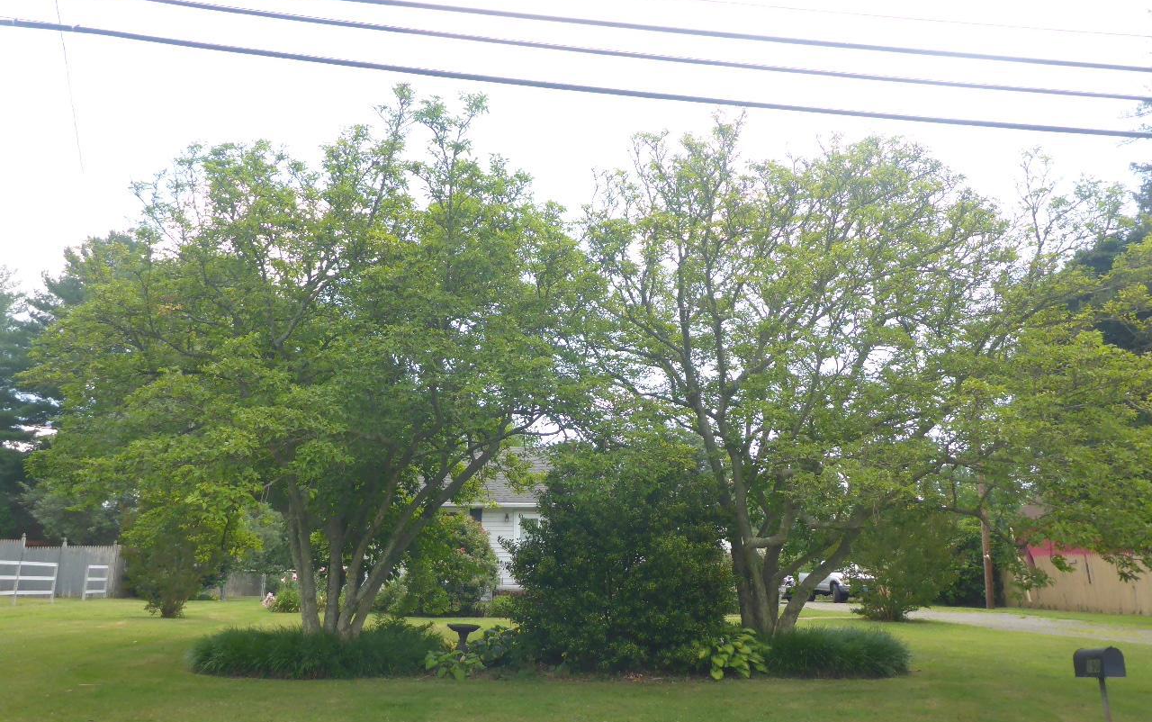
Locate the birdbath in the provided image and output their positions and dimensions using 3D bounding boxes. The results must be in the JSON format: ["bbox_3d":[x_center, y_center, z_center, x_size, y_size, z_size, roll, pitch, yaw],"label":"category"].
[{"bbox_3d":[-1.650,4.215,13.608,0.490,0.670,0.490,0,-13,0],"label":"birdbath"}]

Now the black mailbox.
[{"bbox_3d":[4.184,2.414,7.450,0.175,0.230,0.480,0,-17,3],"label":"black mailbox"}]

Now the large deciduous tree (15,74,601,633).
[{"bbox_3d":[-4.600,0.172,16.356,9.400,9.800,8.800,0,-13,0],"label":"large deciduous tree"}]

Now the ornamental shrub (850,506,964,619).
[{"bbox_3d":[8.150,5.002,23.064,2.750,2.800,2.600,0,-13,0],"label":"ornamental shrub"}]

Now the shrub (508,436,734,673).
[{"bbox_3d":[0.720,3.111,15.085,3.600,3.550,3.300,0,-13,0],"label":"shrub"}]

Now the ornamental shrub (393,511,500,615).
[{"bbox_3d":[-3.430,5.326,24.631,2.750,2.750,2.500,0,-13,0],"label":"ornamental shrub"}]

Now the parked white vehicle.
[{"bbox_3d":[10.600,8.748,37.187,1.900,1.750,5.300,2,-13,-7],"label":"parked white vehicle"}]

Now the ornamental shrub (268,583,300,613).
[{"bbox_3d":[-7.750,6.227,24.532,1.000,0.850,0.900,0,-13,0],"label":"ornamental shrub"}]

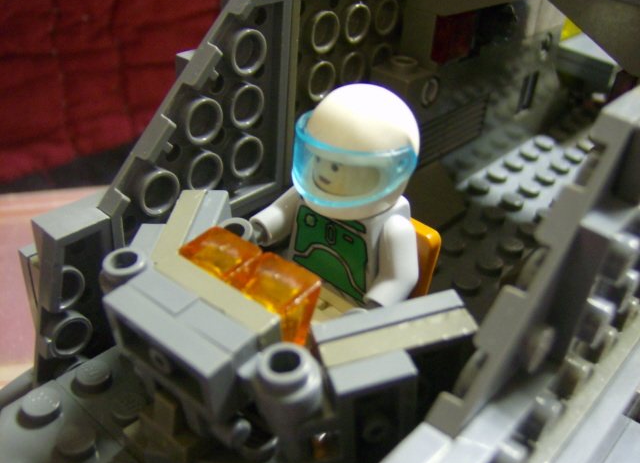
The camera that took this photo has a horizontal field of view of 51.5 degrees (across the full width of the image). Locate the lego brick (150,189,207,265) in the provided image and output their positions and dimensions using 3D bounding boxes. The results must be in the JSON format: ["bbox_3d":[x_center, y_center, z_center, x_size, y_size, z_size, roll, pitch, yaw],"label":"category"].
[{"bbox_3d":[-0.018,0.002,0.087,0.003,0.008,0.016,2,39,7],"label":"lego brick"}]

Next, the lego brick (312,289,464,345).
[{"bbox_3d":[0.007,0.012,0.072,0.016,0.008,0.003,-12,39,-11],"label":"lego brick"}]

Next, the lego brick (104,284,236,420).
[{"bbox_3d":[-0.015,0.012,0.067,0.016,0.008,0.003,26,47,32],"label":"lego brick"}]

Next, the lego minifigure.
[{"bbox_3d":[0.003,-0.001,0.084,0.021,0.034,0.022,-32,46,-31],"label":"lego minifigure"}]

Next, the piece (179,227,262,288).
[{"bbox_3d":[-0.011,0.005,0.076,0.008,0.008,0.006,26,47,32],"label":"piece"}]

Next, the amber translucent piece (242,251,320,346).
[{"bbox_3d":[-0.005,0.008,0.072,0.008,0.008,0.006,26,47,32],"label":"amber translucent piece"}]

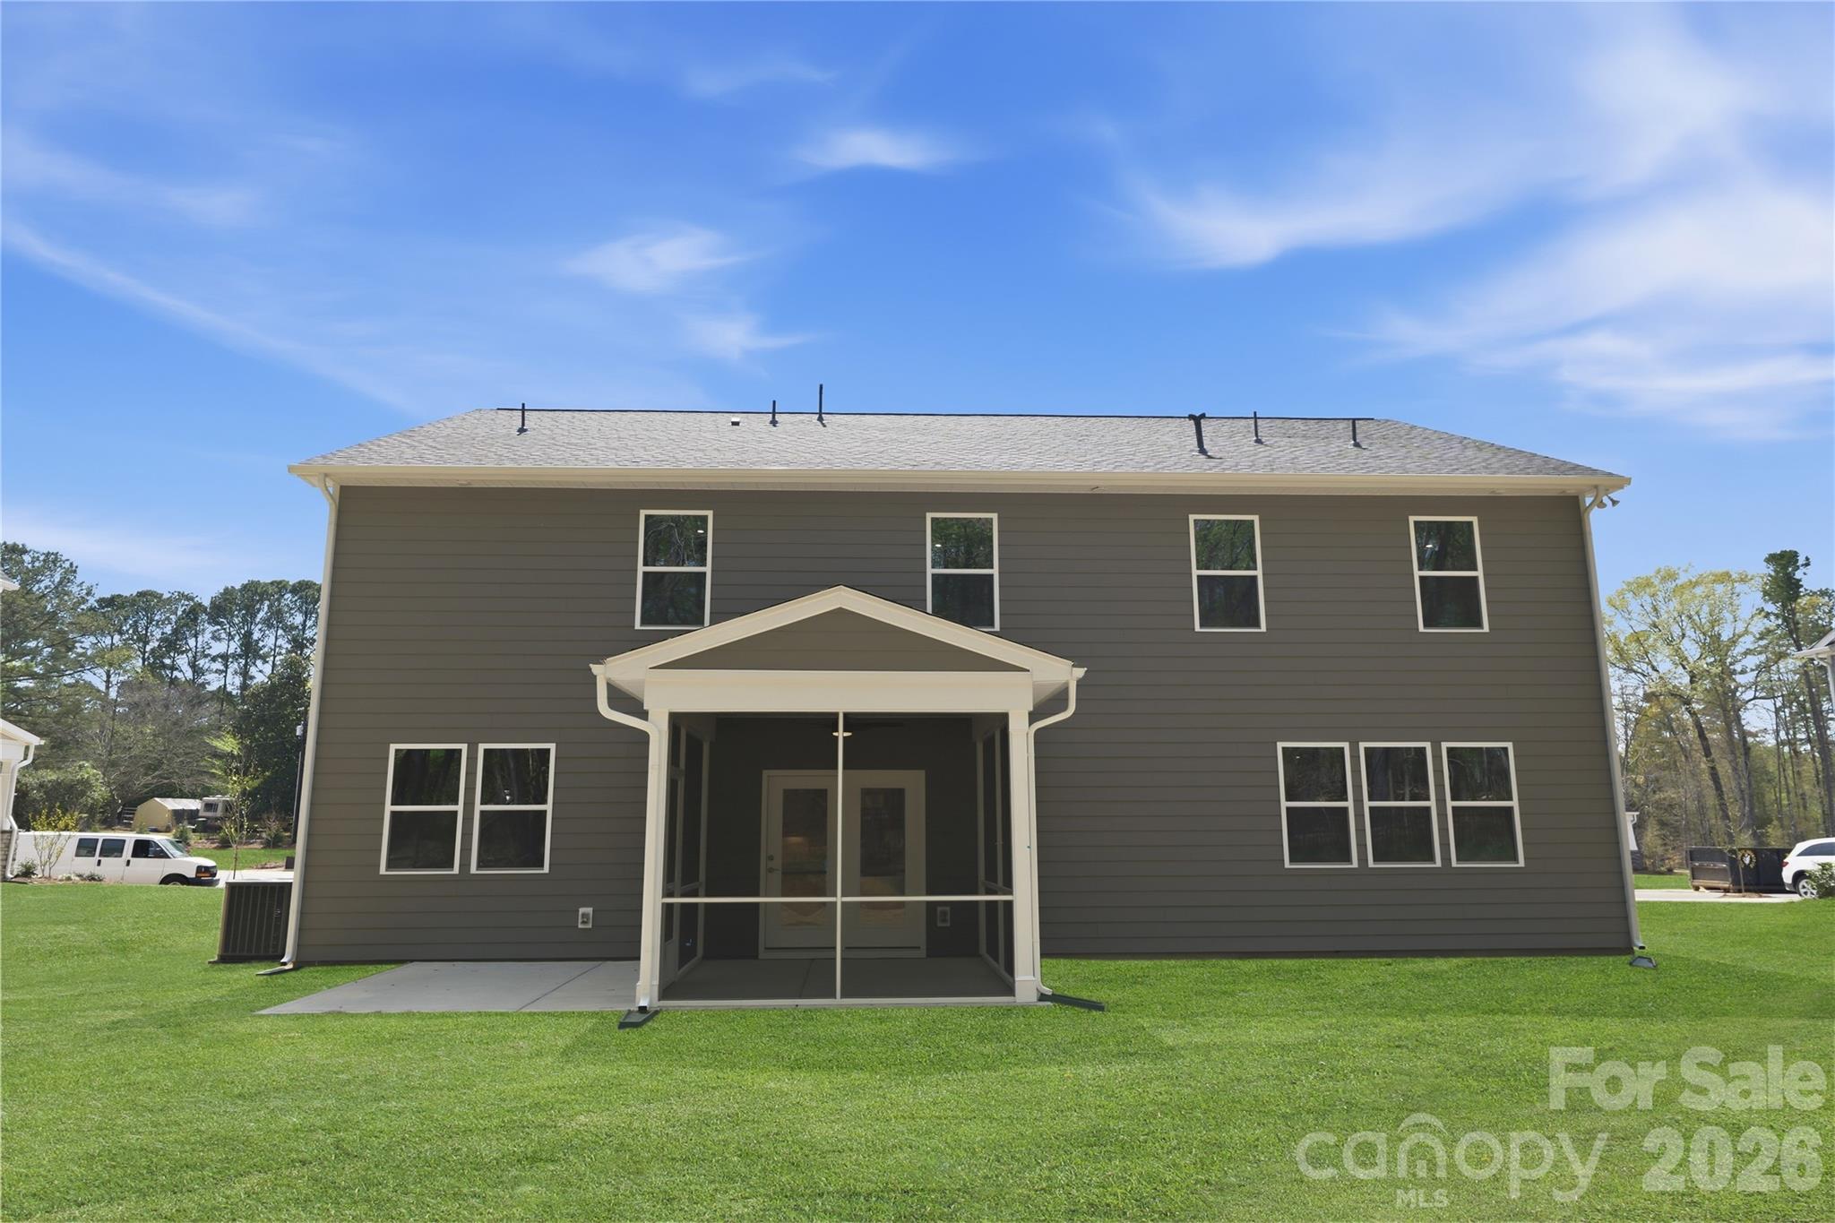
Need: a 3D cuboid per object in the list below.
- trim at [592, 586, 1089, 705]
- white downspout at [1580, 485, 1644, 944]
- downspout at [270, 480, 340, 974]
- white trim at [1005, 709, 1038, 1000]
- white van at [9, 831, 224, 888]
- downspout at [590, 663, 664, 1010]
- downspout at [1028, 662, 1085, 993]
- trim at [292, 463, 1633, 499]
[{"bbox_3d":[-0.710,0.337,11.012,4.365,1.175,0.150,0,-11,-3],"label":"trim"},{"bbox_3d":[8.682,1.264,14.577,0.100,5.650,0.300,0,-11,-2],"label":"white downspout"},{"bbox_3d":[-7.176,1.175,13.776,0.089,5.730,0.420,0,-11,-3],"label":"downspout"},{"bbox_3d":[0.963,2.227,10.830,0.195,2.600,0.195,0,-11,-3],"label":"white trim"},{"bbox_3d":[-25.698,8.300,37.809,5.700,2.100,2.010,2,-11,-11],"label":"white van"},{"bbox_3d":[-2.669,1.975,10.541,0.660,3.040,0.180,0,-11,-3],"label":"downspout"},{"bbox_3d":[1.310,2.004,10.873,0.540,2.970,0.140,0,-11,-3],"label":"downspout"},{"bbox_3d":[0.734,-1.633,14.688,16.650,0.190,0.460,0,-11,-3],"label":"trim"}]

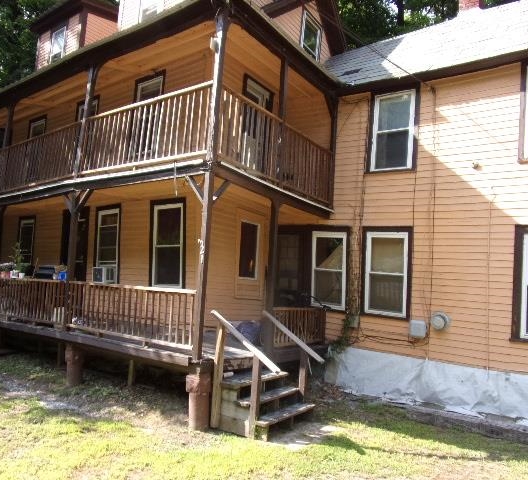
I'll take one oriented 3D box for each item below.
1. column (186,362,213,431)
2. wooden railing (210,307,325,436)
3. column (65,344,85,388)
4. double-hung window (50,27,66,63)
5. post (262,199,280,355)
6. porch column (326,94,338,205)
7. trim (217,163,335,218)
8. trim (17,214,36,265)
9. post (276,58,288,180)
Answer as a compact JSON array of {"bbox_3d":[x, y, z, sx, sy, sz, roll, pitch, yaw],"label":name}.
[{"bbox_3d":[-0.720,1.821,5.134,0.301,0.720,0.301,3,-5,0],"label":"column"},{"bbox_3d":[0.085,1.565,5.430,1.029,1.330,1.198,-1,-6,36],"label":"wooden railing"},{"bbox_3d":[-2.847,1.879,6.669,0.301,0.647,0.301,-1,-6,36],"label":"column"},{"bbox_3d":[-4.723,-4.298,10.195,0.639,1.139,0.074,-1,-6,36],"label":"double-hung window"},{"bbox_3d":[0.143,0.493,6.351,0.088,2.154,0.088,-1,-6,36],"label":"post"},{"bbox_3d":[1.180,-1.553,7.814,0.088,2.014,0.088,-1,-6,36],"label":"porch column"},{"bbox_3d":[0.255,-0.625,6.522,0.096,0.184,3.013,-1,-9,36],"label":"trim"},{"bbox_3d":[-5.462,0.121,10.147,0.750,1.419,0.074,-1,-6,36],"label":"trim"},{"bbox_3d":[0.224,-1.729,6.495,0.088,1.860,0.088,-1,-6,36],"label":"post"}]

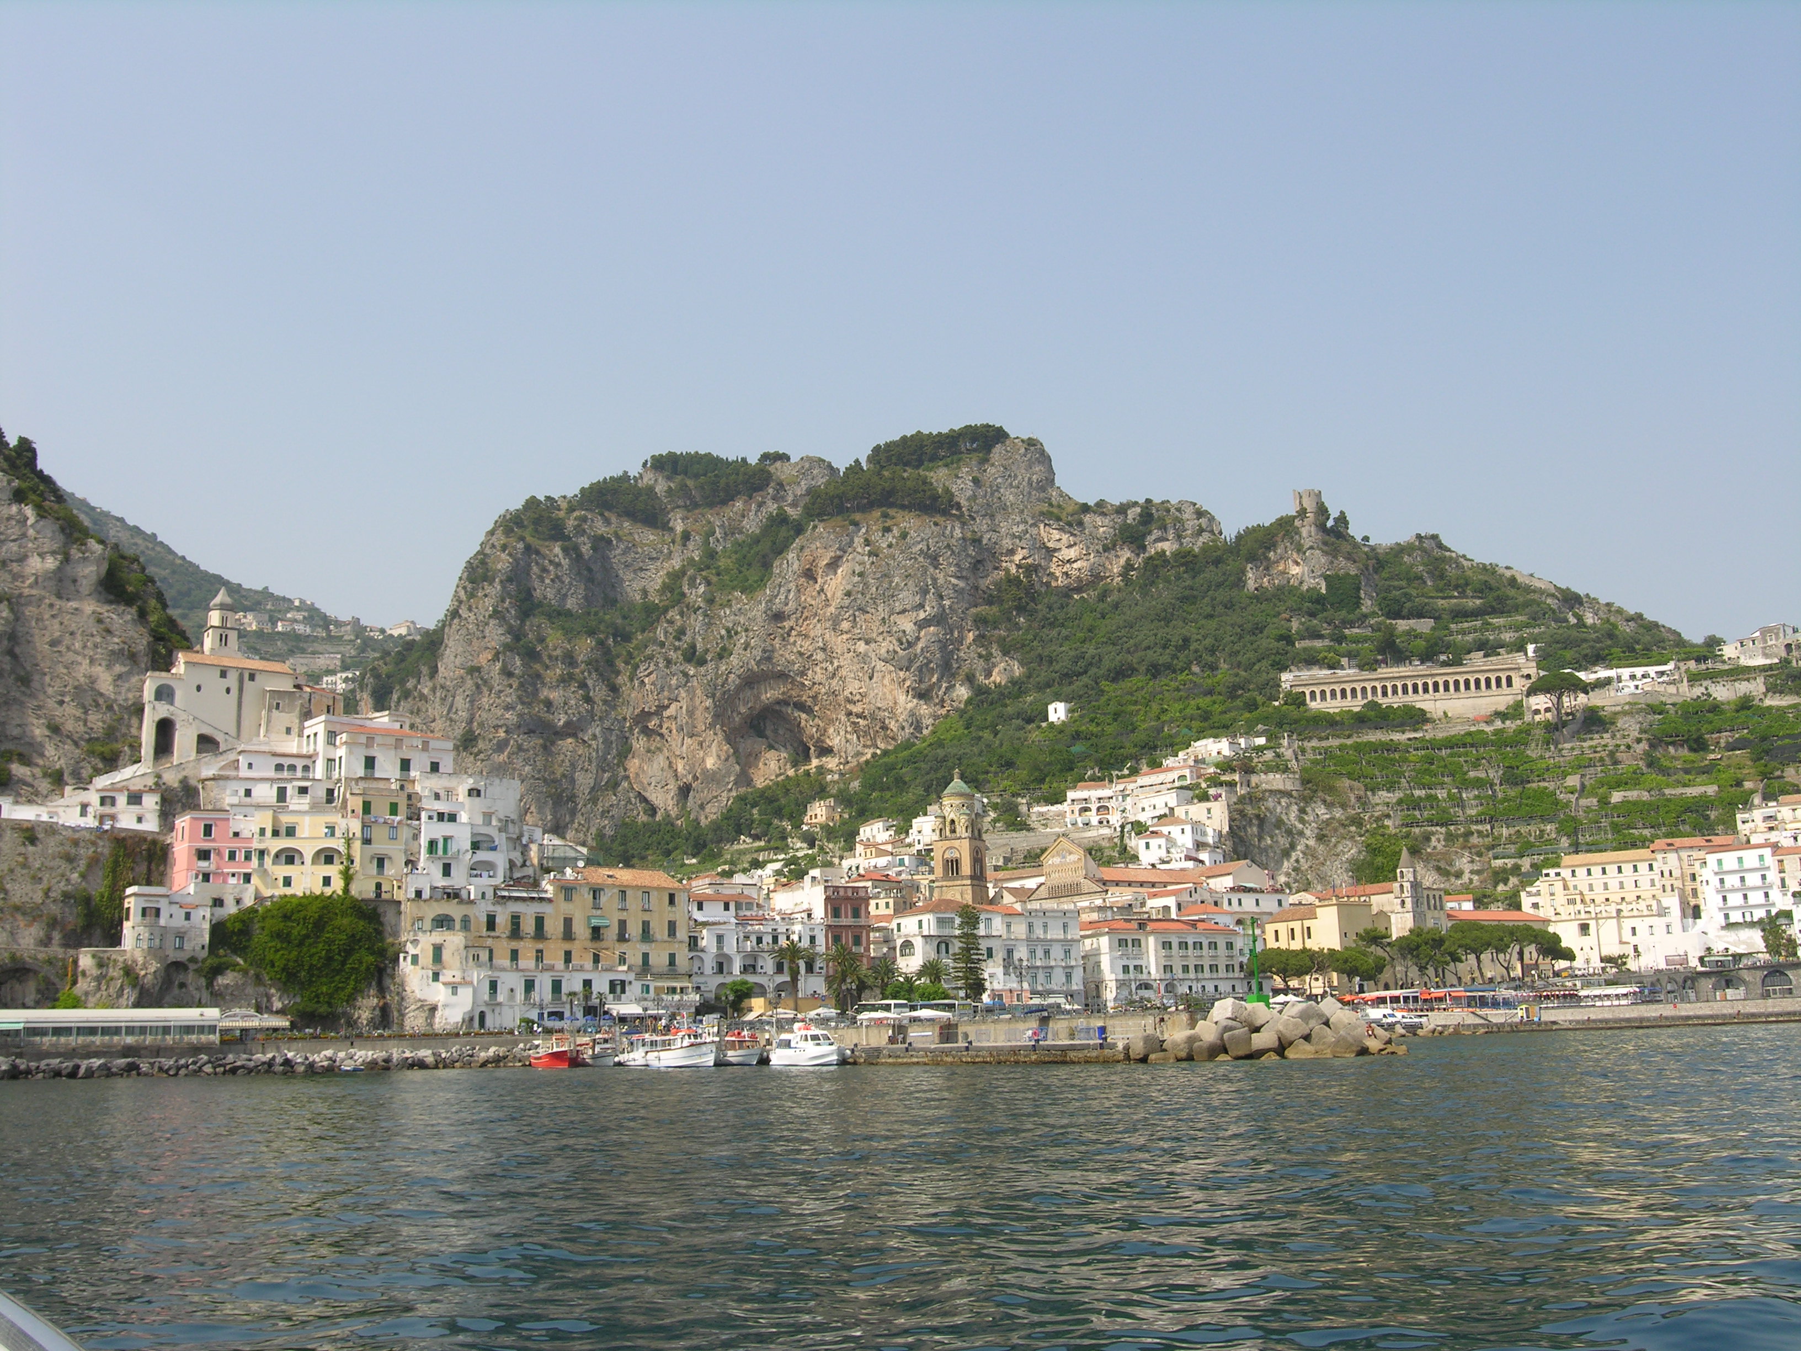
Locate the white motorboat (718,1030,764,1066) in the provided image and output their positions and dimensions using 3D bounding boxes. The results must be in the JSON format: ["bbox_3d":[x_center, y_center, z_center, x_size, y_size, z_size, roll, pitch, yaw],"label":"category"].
[{"bbox_3d":[-16.596,36.990,164.777,8.000,3.400,2.700,-12,-16,41],"label":"white motorboat"}]

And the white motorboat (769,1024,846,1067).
[{"bbox_3d":[-8.011,34.350,155.067,8.300,4.000,2.900,-12,-16,41],"label":"white motorboat"}]

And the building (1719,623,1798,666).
[{"bbox_3d":[250.500,-9.000,485.000,21.000,10.000,12.000,-11,-15,37],"label":"building"}]

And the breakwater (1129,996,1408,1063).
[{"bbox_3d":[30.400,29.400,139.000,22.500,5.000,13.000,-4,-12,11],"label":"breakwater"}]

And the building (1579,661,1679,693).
[{"bbox_3d":[215.800,0.500,495.000,27.000,7.500,10.000,-5,-13,18],"label":"building"}]

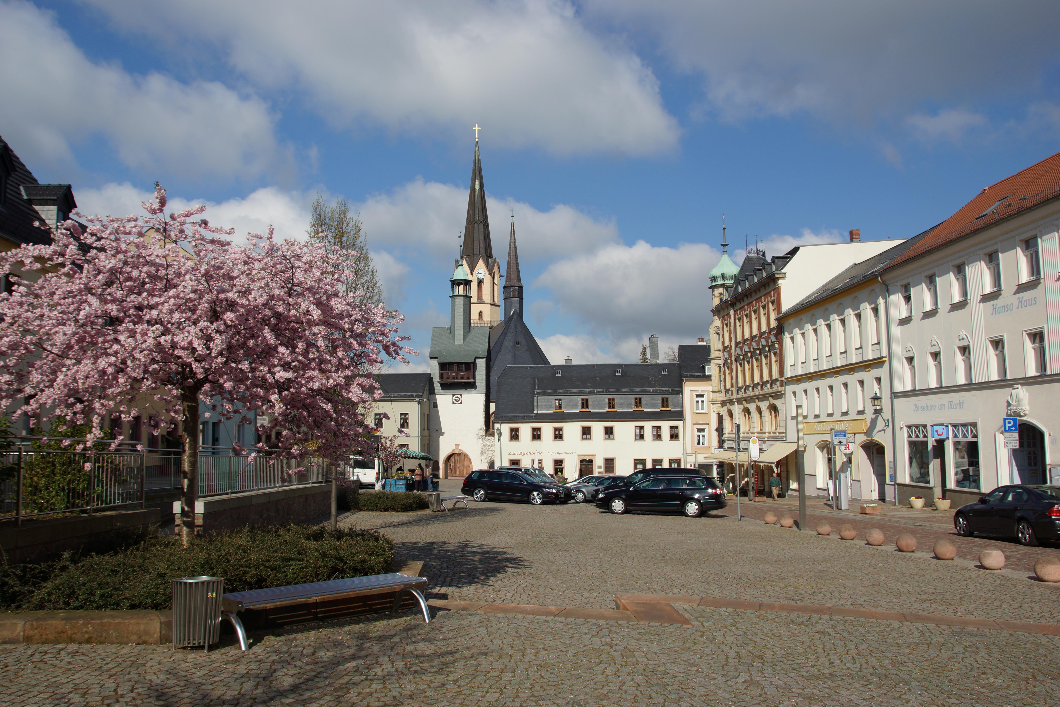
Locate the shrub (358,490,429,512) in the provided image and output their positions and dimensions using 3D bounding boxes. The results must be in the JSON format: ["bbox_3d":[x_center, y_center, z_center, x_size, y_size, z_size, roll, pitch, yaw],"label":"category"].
[{"bbox_3d":[-5.128,5.519,29.792,2.700,0.650,2.200,-1,-6,0],"label":"shrub"}]

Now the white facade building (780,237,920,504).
[{"bbox_3d":[21.999,0.791,45.470,10.000,15.400,14.800,0,-6,-1],"label":"white facade building"}]

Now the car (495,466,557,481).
[{"bbox_3d":[0.376,7.485,46.302,4.500,1.750,1.820,-5,-10,35],"label":"car"}]

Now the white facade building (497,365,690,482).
[{"bbox_3d":[6.594,7.409,86.903,19.400,12.500,10.600,-1,-6,7],"label":"white facade building"}]

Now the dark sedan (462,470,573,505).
[{"bbox_3d":[-0.785,6.135,36.577,4.770,1.510,1.820,-2,-9,19],"label":"dark sedan"}]

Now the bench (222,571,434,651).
[{"bbox_3d":[-2.036,2.574,8.045,2.020,0.430,0.580,5,-8,-41],"label":"bench"}]

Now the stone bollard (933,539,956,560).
[{"bbox_3d":[8.100,3.827,15.499,0.404,0.381,0.404,-1,-6,0],"label":"stone bollard"}]

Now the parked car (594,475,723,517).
[{"bbox_3d":[4.940,5.296,29.946,4.760,1.500,1.820,-1,-9,17],"label":"parked car"}]

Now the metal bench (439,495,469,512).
[{"bbox_3d":[-2.920,5.579,29.379,0.600,0.430,2.000,-2,-6,17],"label":"metal bench"}]

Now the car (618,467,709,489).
[{"bbox_3d":[4.947,5.557,32.514,4.700,1.720,1.820,-2,-9,18],"label":"car"}]

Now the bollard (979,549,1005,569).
[{"bbox_3d":[8.427,3.745,14.488,0.410,0.380,0.410,0,-6,0],"label":"bollard"}]

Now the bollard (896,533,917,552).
[{"bbox_3d":[8.075,4.054,17.017,0.404,0.381,0.404,-1,-6,0],"label":"bollard"}]

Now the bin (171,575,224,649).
[{"bbox_3d":[-3.165,2.473,7.566,0.463,0.622,0.440,-1,-6,0],"label":"bin"}]

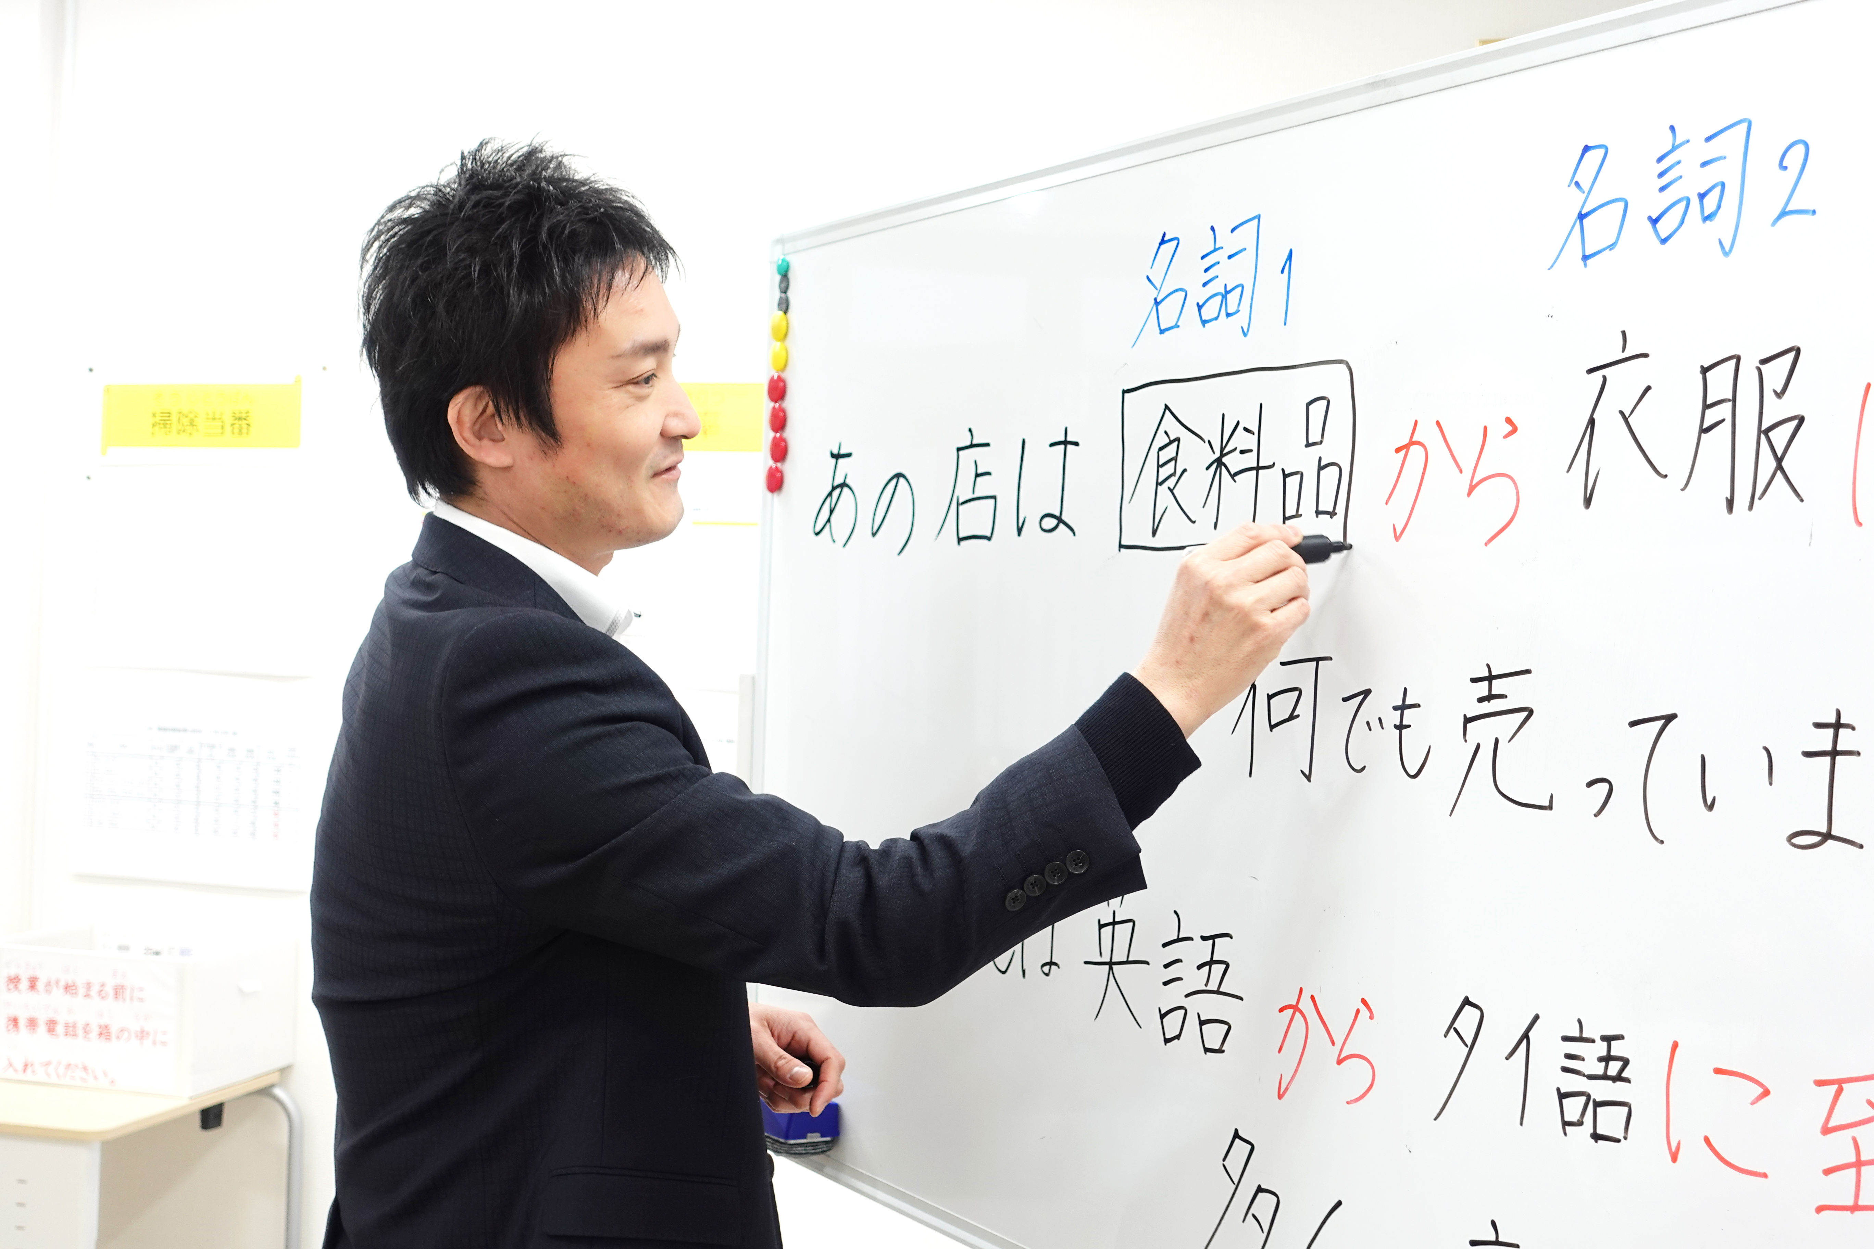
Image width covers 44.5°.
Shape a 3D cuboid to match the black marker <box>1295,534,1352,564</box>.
[{"bbox_3d":[0.225,-0.049,1.550,0.130,0.019,0.019,-4,2,-20],"label":"black marker"}]

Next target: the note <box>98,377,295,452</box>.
[{"bbox_3d":[-1.085,-0.307,3.380,0.345,0.103,0.004,2,0,19],"label":"note"}]

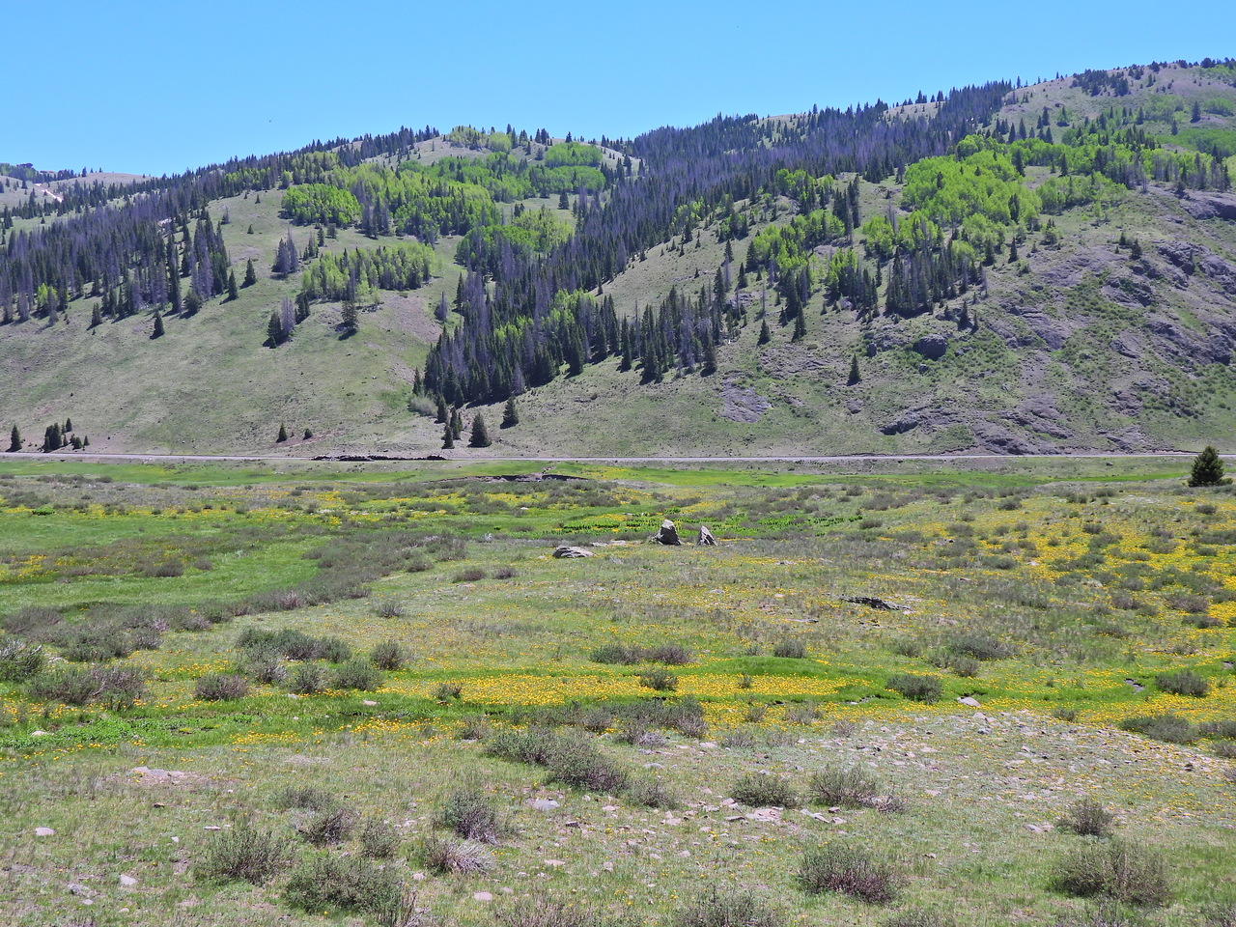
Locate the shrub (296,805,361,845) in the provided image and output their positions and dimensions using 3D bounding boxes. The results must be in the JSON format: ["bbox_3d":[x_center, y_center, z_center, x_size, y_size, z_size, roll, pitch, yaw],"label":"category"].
[{"bbox_3d":[-2.592,3.232,13.758,0.548,0.331,0.466,0,1,0],"label":"shrub"}]

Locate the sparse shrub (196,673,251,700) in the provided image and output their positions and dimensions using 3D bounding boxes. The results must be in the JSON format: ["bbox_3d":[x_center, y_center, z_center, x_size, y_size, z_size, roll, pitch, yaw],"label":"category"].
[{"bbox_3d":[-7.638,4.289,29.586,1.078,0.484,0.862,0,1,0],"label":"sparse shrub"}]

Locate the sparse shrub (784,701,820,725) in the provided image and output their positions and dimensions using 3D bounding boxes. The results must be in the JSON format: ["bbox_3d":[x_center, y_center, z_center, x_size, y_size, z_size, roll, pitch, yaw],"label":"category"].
[{"bbox_3d":[2.344,3.181,19.565,0.440,0.270,0.374,0,1,0],"label":"sparse shrub"}]

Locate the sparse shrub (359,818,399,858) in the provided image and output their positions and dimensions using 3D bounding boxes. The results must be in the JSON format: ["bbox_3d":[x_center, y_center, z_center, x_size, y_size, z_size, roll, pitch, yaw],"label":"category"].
[{"bbox_3d":[-2.054,3.238,13.251,0.348,0.305,0.296,0,1,0],"label":"sparse shrub"}]

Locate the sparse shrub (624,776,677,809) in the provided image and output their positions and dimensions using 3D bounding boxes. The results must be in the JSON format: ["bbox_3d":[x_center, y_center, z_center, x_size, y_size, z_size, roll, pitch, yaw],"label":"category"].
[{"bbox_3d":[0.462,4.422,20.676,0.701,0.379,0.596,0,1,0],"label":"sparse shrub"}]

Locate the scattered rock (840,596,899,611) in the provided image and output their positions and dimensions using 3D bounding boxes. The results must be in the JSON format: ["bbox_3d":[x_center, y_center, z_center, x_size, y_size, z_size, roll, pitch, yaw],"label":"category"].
[{"bbox_3d":[5.438,3.016,33.189,1.245,0.282,0.685,0,1,0],"label":"scattered rock"}]

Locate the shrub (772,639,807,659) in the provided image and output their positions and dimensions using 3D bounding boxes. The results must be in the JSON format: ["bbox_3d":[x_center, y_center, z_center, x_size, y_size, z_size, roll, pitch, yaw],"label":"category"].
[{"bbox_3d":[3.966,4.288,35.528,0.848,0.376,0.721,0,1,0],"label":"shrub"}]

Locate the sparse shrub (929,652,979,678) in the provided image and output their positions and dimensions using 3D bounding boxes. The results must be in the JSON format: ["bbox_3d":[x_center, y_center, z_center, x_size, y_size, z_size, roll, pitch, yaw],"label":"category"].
[{"bbox_3d":[6.375,3.796,29.086,0.951,0.452,0.837,0,1,0],"label":"sparse shrub"}]

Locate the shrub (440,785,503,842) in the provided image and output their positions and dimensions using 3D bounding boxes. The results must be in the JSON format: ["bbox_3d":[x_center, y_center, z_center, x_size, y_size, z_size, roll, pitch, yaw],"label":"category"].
[{"bbox_3d":[-1.322,3.163,13.875,0.553,0.477,0.470,0,1,0],"label":"shrub"}]

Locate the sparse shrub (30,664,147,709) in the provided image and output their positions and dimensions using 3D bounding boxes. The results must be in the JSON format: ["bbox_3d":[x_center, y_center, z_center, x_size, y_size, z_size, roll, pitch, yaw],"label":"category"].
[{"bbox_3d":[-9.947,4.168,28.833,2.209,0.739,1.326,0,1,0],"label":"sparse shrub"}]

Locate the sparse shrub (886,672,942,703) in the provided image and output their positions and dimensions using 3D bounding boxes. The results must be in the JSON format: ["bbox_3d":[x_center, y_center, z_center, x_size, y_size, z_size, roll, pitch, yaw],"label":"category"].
[{"bbox_3d":[5.033,3.805,26.024,0.949,0.498,0.835,0,1,0],"label":"sparse shrub"}]

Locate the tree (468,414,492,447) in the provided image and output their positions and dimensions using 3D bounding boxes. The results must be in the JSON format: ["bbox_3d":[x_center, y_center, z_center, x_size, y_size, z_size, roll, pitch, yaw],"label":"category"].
[{"bbox_3d":[-42.869,-10.307,475.000,7.170,10.157,7.170,0,1,0],"label":"tree"}]

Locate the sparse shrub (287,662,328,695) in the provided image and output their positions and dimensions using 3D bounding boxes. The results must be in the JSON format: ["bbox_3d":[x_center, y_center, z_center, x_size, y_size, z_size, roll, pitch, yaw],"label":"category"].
[{"bbox_3d":[-5.434,3.772,26.958,0.712,0.515,0.627,0,1,0],"label":"sparse shrub"}]

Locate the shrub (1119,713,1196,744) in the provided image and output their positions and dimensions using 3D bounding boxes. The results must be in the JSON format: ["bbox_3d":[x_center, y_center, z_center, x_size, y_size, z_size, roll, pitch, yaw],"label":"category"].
[{"bbox_3d":[6.467,3.179,18.412,0.917,0.337,0.642,0,1,0],"label":"shrub"}]

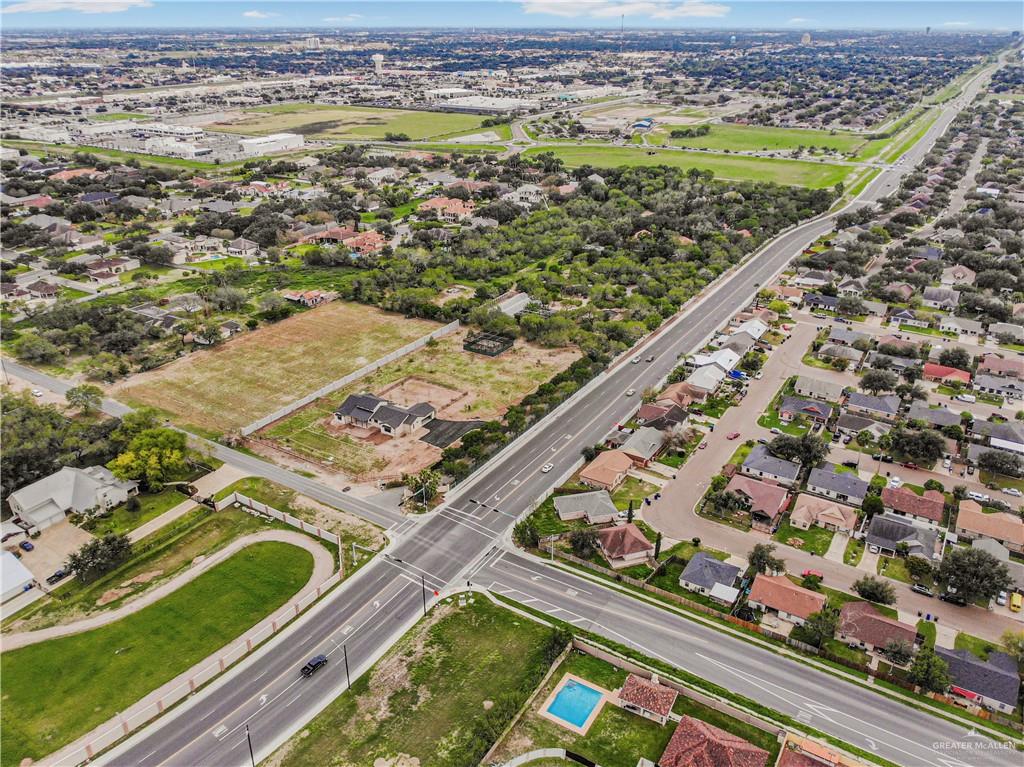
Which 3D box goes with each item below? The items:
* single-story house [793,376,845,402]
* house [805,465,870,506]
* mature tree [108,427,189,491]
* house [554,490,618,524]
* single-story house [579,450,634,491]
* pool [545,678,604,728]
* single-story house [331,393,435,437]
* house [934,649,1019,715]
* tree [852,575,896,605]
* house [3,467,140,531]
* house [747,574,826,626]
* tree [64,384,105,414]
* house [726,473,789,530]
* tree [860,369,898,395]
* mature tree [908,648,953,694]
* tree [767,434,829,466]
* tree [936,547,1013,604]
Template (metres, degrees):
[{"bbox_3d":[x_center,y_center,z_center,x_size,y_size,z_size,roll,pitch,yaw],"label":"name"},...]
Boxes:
[{"bbox_3d":[114.815,1.362,264.690,15.500,5.000,12.200,14,30,25],"label":"single-story house"},{"bbox_3d":[96.100,28.560,208.480,15.000,4.800,13.800,15,31,27],"label":"house"},{"bbox_3d":[-108.589,22.511,212.588,22.000,13.500,19.000,0,27,0],"label":"mature tree"},{"bbox_3d":[20.170,34.150,197.660,15.800,4.600,10.700,-5,27,-11],"label":"house"},{"bbox_3d":[28.920,25.660,214.220,10.300,4.800,15.900,16,31,29],"label":"single-story house"},{"bbox_3d":[13.048,65.780,145.092,7.600,1.200,9.300,16,31,29],"label":"pool"},{"bbox_3d":[-44.798,10.191,245.500,29.500,6.000,20.000,14,30,25],"label":"single-story house"},{"bbox_3d":[97.274,59.854,149.005,15.600,5.000,14.700,14,30,25],"label":"house"},{"bbox_3d":[85.280,48.590,167.000,9.700,6.500,8.200,15,30,26],"label":"tree"},{"bbox_3d":[-124.620,30.840,201.320,23.000,7.200,25.400,16,31,28],"label":"house"},{"bbox_3d":[65.736,50.078,168.204,16.000,5.000,13.000,14,30,25],"label":"house"},{"bbox_3d":[-149.360,6.330,246.880,12.300,9.800,12.000,0,27,0],"label":"tree"},{"bbox_3d":[69.080,33.051,202.788,15.200,5.200,18.000,16,31,28],"label":"house"},{"bbox_3d":[135.200,0.281,263.143,12.800,9.400,12.800,0,27,0],"label":"tree"},{"bbox_3d":[85.000,58.400,144.290,7.900,9.500,7.900,0,27,0],"label":"mature tree"},{"bbox_3d":[88.410,20.850,219.060,16.800,9.000,11.800,5,27,9],"label":"tree"},{"bbox_3d":[111.201,46.325,170.817,17.500,9.500,16.500,0,27,0],"label":"tree"}]

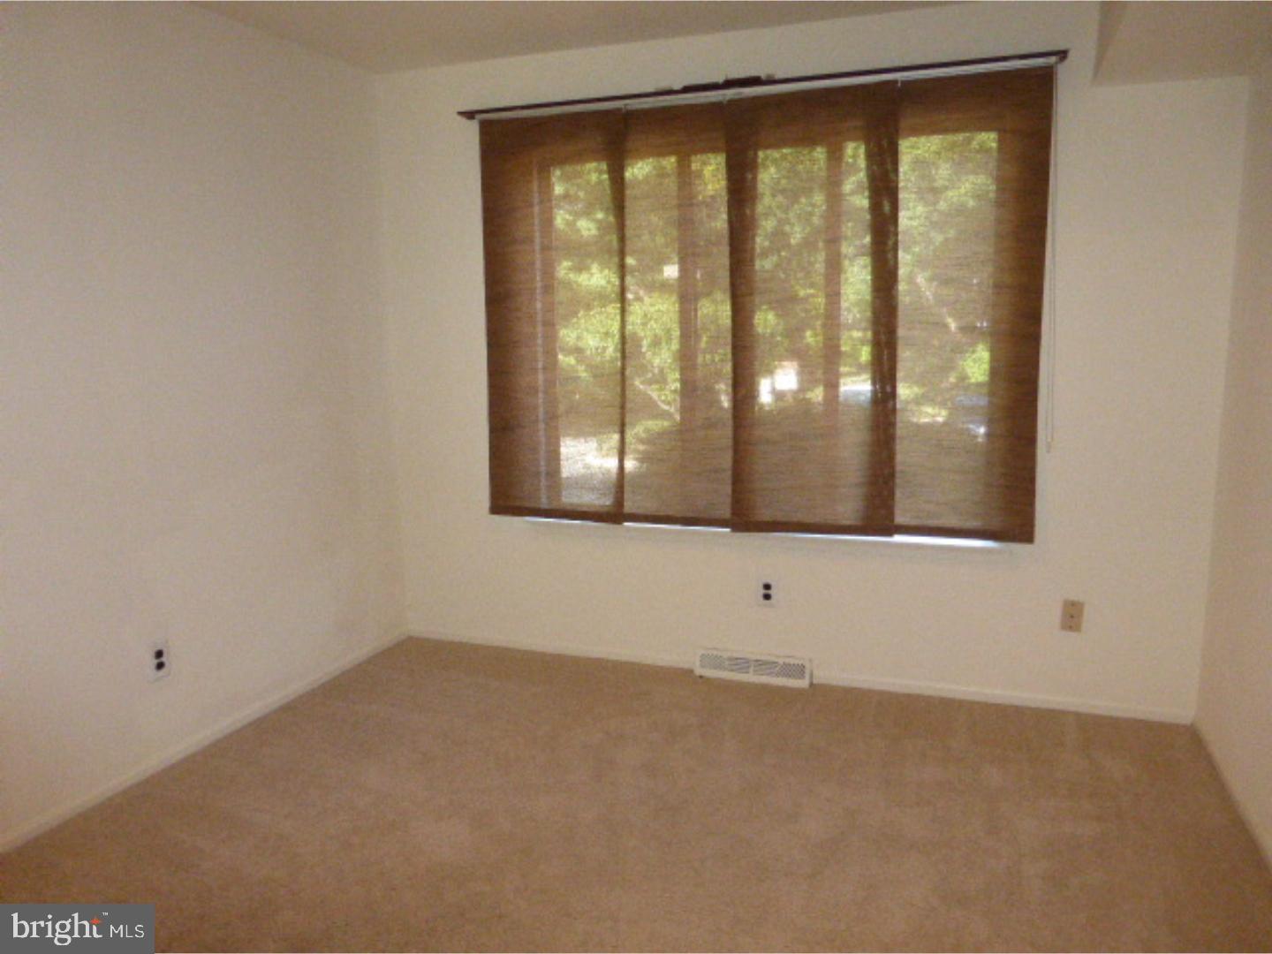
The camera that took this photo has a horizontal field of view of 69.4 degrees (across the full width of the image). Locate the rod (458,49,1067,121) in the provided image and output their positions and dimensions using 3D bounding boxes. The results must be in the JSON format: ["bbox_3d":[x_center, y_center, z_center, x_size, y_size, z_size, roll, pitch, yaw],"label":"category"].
[{"bbox_3d":[0.352,-1.393,3.338,2.212,0.035,0.100,2,9,19],"label":"rod"}]

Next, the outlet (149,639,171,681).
[{"bbox_3d":[-1.520,0.586,2.936,0.010,0.116,0.072,2,9,19],"label":"outlet"}]

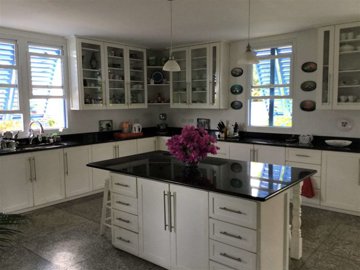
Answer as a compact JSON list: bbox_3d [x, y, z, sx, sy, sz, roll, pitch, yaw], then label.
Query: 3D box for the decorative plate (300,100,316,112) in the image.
[{"bbox_3d":[2.127,-0.473,5.334,0.253,0.188,0.030,4,8,39],"label":"decorative plate"}]

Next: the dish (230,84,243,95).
[{"bbox_3d":[1.061,-0.834,5.991,0.250,0.185,0.030,4,8,39],"label":"dish"}]

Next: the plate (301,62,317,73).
[{"bbox_3d":[2.122,-1.102,5.269,0.249,0.169,0.030,4,8,39],"label":"plate"}]

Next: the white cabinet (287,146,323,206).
[{"bbox_3d":[1.990,0.597,4.973,0.515,0.853,0.590,4,8,39],"label":"white cabinet"}]

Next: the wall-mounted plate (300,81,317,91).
[{"bbox_3d":[2.070,-0.776,5.169,0.250,0.172,0.030,4,8,39],"label":"wall-mounted plate"}]

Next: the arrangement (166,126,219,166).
[{"bbox_3d":[0.126,0.110,3.371,0.530,0.439,0.510,-1,6,0],"label":"arrangement"}]

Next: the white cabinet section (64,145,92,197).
[{"bbox_3d":[-1.910,0.606,5.603,0.580,0.843,0.518,4,8,40],"label":"white cabinet section"}]

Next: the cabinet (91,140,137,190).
[{"bbox_3d":[-1.409,0.536,6.224,0.568,0.853,1.069,4,8,39],"label":"cabinet"}]

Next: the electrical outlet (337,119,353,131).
[{"bbox_3d":[2.498,-0.155,4.886,0.210,0.195,0.025,4,8,39],"label":"electrical outlet"}]

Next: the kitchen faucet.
[{"bbox_3d":[-2.262,-0.033,5.110,0.260,0.385,0.080,1,6,11],"label":"kitchen faucet"}]

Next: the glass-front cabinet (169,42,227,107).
[{"bbox_3d":[0.385,-1.151,6.527,1.254,1.238,0.301,4,8,39],"label":"glass-front cabinet"}]

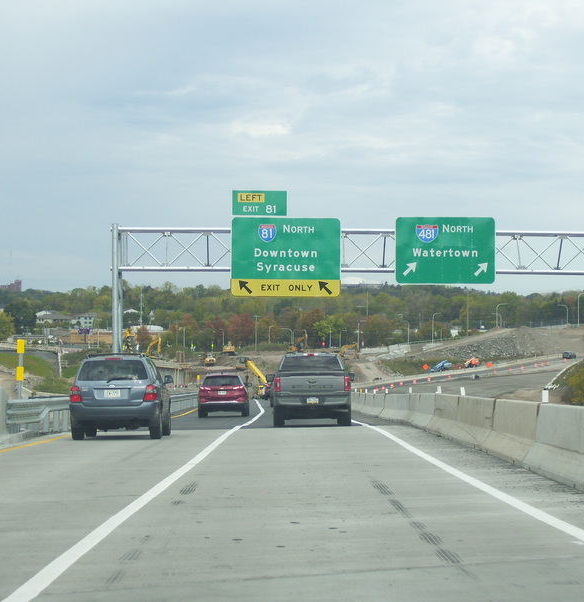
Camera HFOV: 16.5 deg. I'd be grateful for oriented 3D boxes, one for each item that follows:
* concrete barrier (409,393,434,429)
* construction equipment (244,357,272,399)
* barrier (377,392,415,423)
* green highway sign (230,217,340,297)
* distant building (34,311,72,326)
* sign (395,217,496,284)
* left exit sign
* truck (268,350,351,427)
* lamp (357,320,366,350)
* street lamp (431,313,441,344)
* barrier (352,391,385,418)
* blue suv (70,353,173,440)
[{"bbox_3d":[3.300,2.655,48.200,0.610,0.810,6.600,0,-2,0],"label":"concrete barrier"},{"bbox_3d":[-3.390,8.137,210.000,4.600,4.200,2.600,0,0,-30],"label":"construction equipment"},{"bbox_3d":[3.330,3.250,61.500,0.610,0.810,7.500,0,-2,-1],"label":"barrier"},{"bbox_3d":[-0.298,-2.151,100.000,5.460,3.930,0.120,0,0,0],"label":"green highway sign"},{"bbox_3d":[-130.328,9.563,1100.000,21.000,9.000,14.000,0,0,0],"label":"distant building"},{"bbox_3d":[7.640,-2.494,100.000,4.920,3.310,0.120,0,0,0],"label":"sign"},{"bbox_3d":[-1.630,-4.950,102.000,2.770,1.250,0.100,0,-2,-2],"label":"left exit sign"},{"bbox_3d":[0.525,2.430,55.200,2.080,1.960,5.890,0,-2,0],"label":"truck"},{"bbox_3d":[23.500,11.800,670.000,2.600,10.400,0.400,0,-2,0],"label":"lamp"},{"bbox_3d":[48.982,9.391,680.000,2.900,10.500,0.350,0,0,0],"label":"street lamp"},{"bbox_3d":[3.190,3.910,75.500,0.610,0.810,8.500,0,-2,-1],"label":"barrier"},{"bbox_3d":[-3.500,1.980,42.100,1.830,1.740,4.690,0,-2,0],"label":"blue suv"}]

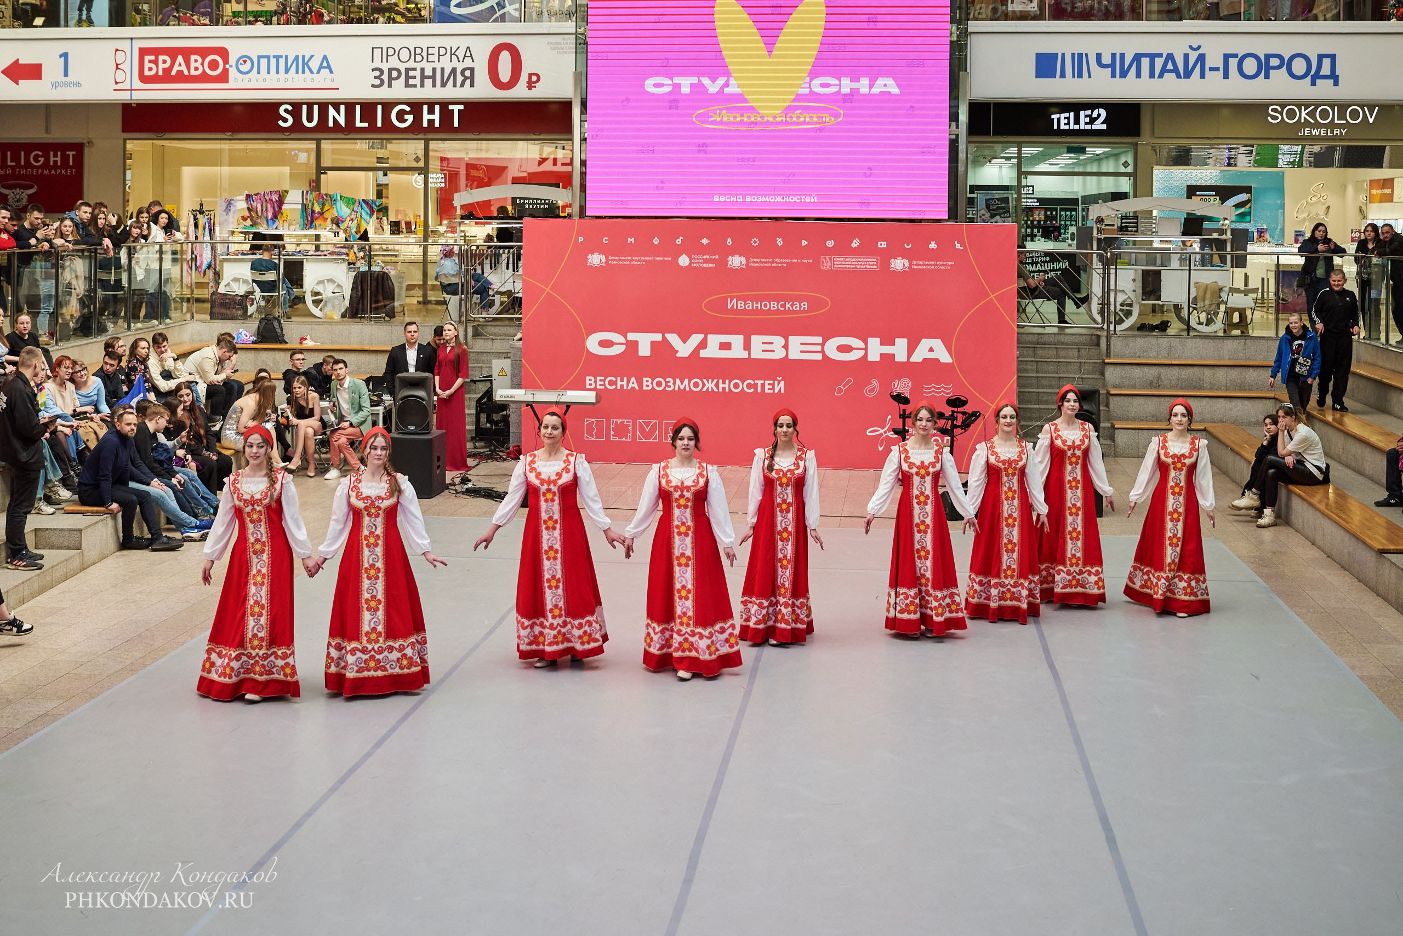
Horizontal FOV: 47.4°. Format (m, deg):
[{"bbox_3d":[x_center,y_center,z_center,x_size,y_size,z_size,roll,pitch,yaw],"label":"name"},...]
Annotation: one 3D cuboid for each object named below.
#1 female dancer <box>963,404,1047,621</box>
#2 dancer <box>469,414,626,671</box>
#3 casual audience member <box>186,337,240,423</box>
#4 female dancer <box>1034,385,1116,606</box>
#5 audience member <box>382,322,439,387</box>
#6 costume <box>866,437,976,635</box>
[{"bbox_3d":[2.316,0.316,11.995,0.620,1.660,0.500,2,9,11],"label":"female dancer"},{"bbox_3d":[-1.030,0.467,10.933,1.000,1.700,0.480,0,9,-3],"label":"dancer"},{"bbox_3d":[-6.093,-1.098,19.950,0.587,1.057,0.500,3,8,21],"label":"casual audience member"},{"bbox_3d":[2.948,0.203,12.700,0.650,1.700,0.550,0,9,1],"label":"female dancer"},{"bbox_3d":[-3.430,-0.851,18.952,0.580,1.770,0.360,0,9,-3],"label":"audience member"},{"bbox_3d":[1.620,0.473,11.618,0.780,1.440,0.500,2,9,9],"label":"costume"}]

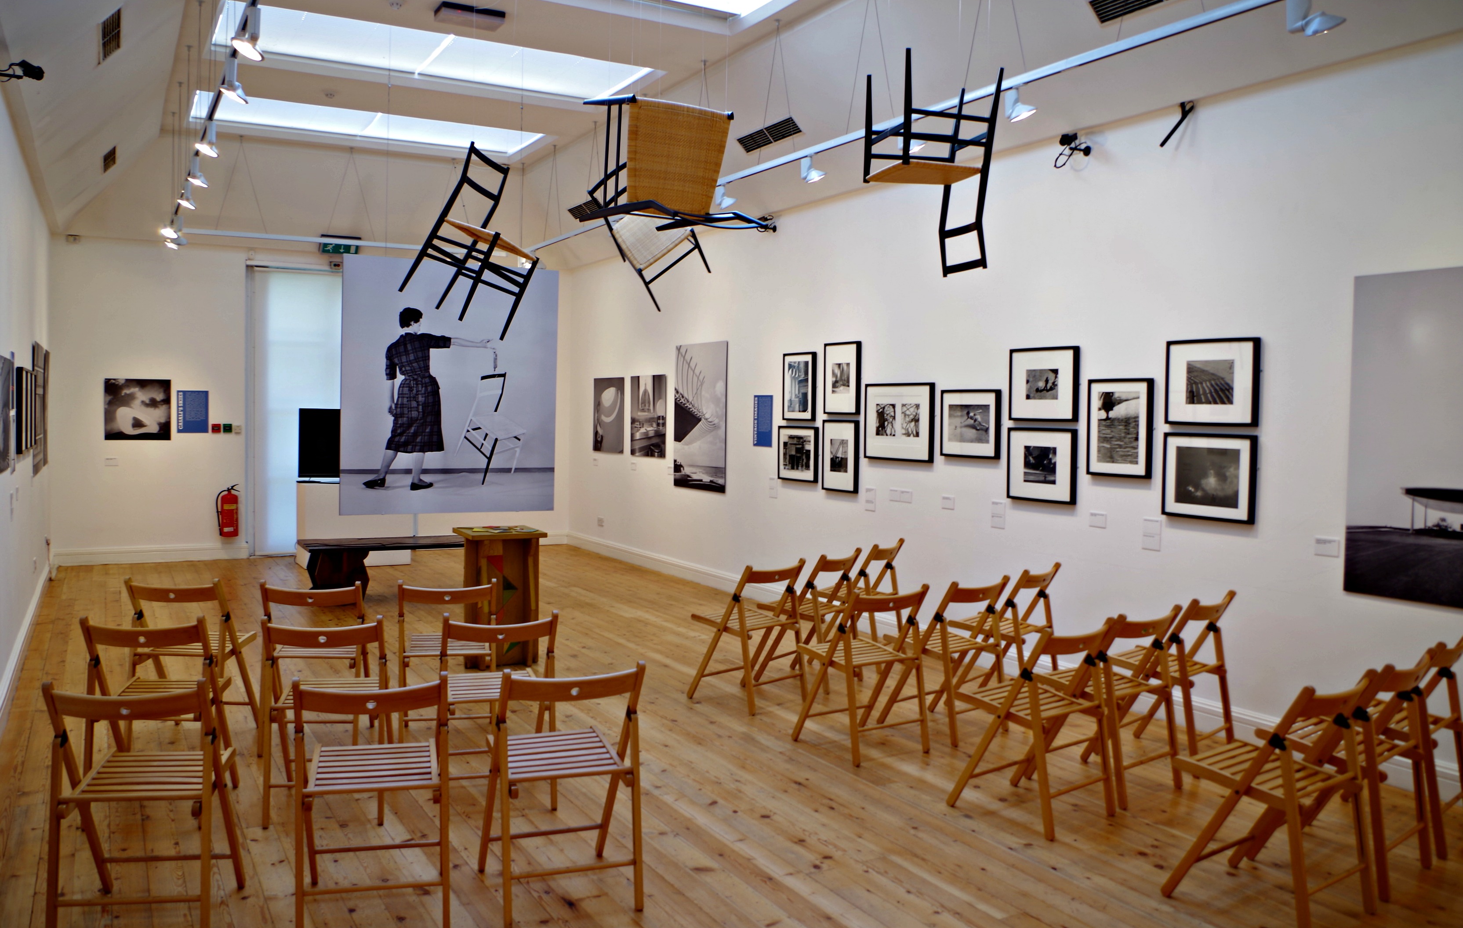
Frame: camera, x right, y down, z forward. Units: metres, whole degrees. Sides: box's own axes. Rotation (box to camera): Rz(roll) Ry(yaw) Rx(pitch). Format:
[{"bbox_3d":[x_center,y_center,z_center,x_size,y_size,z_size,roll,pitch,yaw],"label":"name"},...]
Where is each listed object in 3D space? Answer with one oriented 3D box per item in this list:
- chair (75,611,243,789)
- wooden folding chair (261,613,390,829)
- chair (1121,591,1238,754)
[{"bbox_3d":[-2.159,0.927,4.171,0.432,0.775,0.505,0,2,-9],"label":"chair"},{"bbox_3d":[-1.518,0.931,4.213,0.435,0.770,0.500,1,3,-8],"label":"wooden folding chair"},{"bbox_3d":[1.981,0.954,4.986,0.500,0.770,0.435,4,4,45],"label":"chair"}]

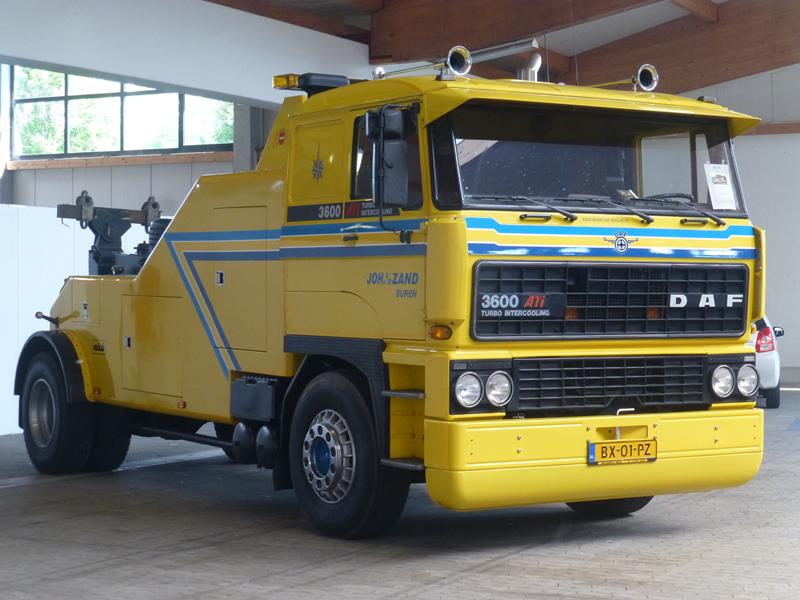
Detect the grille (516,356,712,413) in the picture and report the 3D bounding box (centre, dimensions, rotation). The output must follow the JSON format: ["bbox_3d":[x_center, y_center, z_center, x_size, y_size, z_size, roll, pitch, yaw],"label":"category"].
[{"bbox_3d":[1.289,0.503,10.518,1.520,0.335,0.080,0,0,-33],"label":"grille"}]

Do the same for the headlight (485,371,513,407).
[{"bbox_3d":[0.563,0.512,10.023,0.200,0.200,0.090,0,0,-33],"label":"headlight"}]

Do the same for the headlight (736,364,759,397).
[{"bbox_3d":[2.209,0.516,11.097,0.200,0.205,0.110,0,0,-33],"label":"headlight"}]

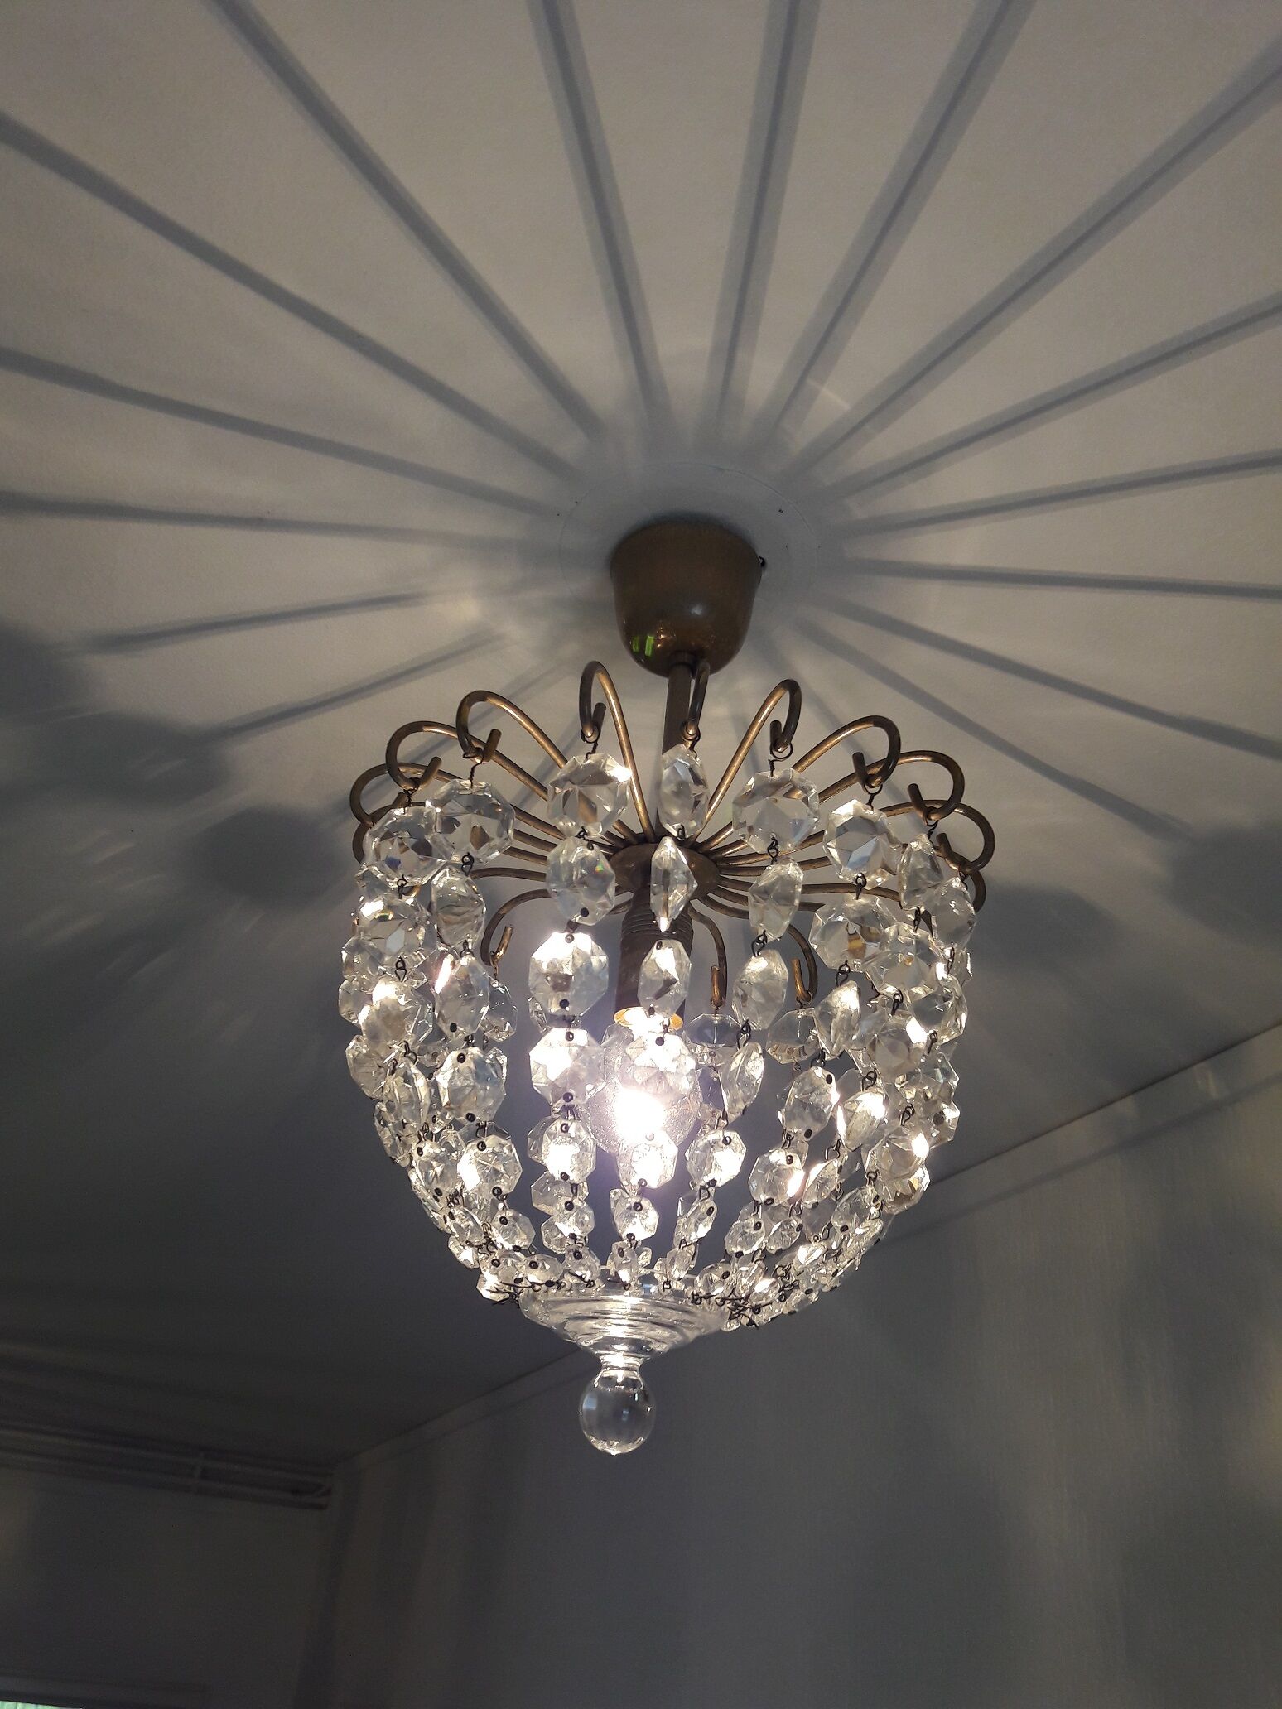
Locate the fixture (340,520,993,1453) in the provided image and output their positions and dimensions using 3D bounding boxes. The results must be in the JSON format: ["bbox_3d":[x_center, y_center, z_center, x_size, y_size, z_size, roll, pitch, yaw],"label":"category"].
[{"bbox_3d":[0.008,0.037,0.603,0.284,0.419,0.284,-1,-31,11],"label":"fixture"}]

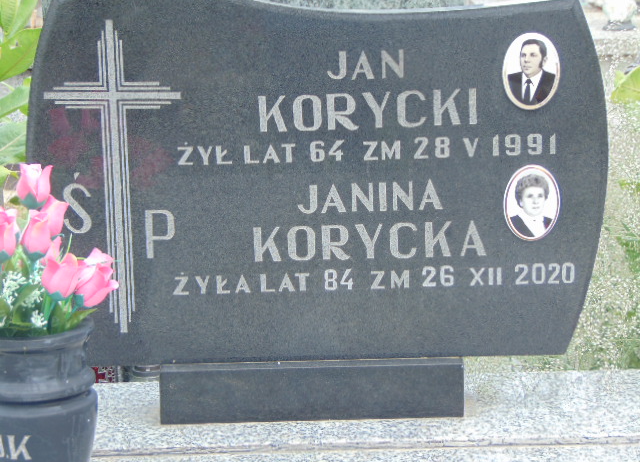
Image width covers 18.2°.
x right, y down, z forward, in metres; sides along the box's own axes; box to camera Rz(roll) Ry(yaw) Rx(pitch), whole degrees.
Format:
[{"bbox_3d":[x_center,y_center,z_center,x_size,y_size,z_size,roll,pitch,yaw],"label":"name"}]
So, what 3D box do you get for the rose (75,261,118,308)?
[{"bbox_3d":[-0.299,0.071,2.670,0.049,0.062,0.049,36,22,-15],"label":"rose"}]

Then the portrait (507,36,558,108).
[{"bbox_3d":[0.328,-0.244,3.080,0.084,0.112,0.010,-1,11,3],"label":"portrait"}]

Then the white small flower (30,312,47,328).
[{"bbox_3d":[-0.378,0.119,2.680,0.021,0.021,0.020,-2,12,0],"label":"white small flower"}]

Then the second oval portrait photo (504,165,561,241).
[{"bbox_3d":[0.332,-0.043,3.120,0.089,0.120,0.010,-1,11,3],"label":"second oval portrait photo"}]

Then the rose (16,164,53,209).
[{"bbox_3d":[-0.393,-0.061,2.750,0.049,0.063,0.049,3,12,-1],"label":"rose"}]

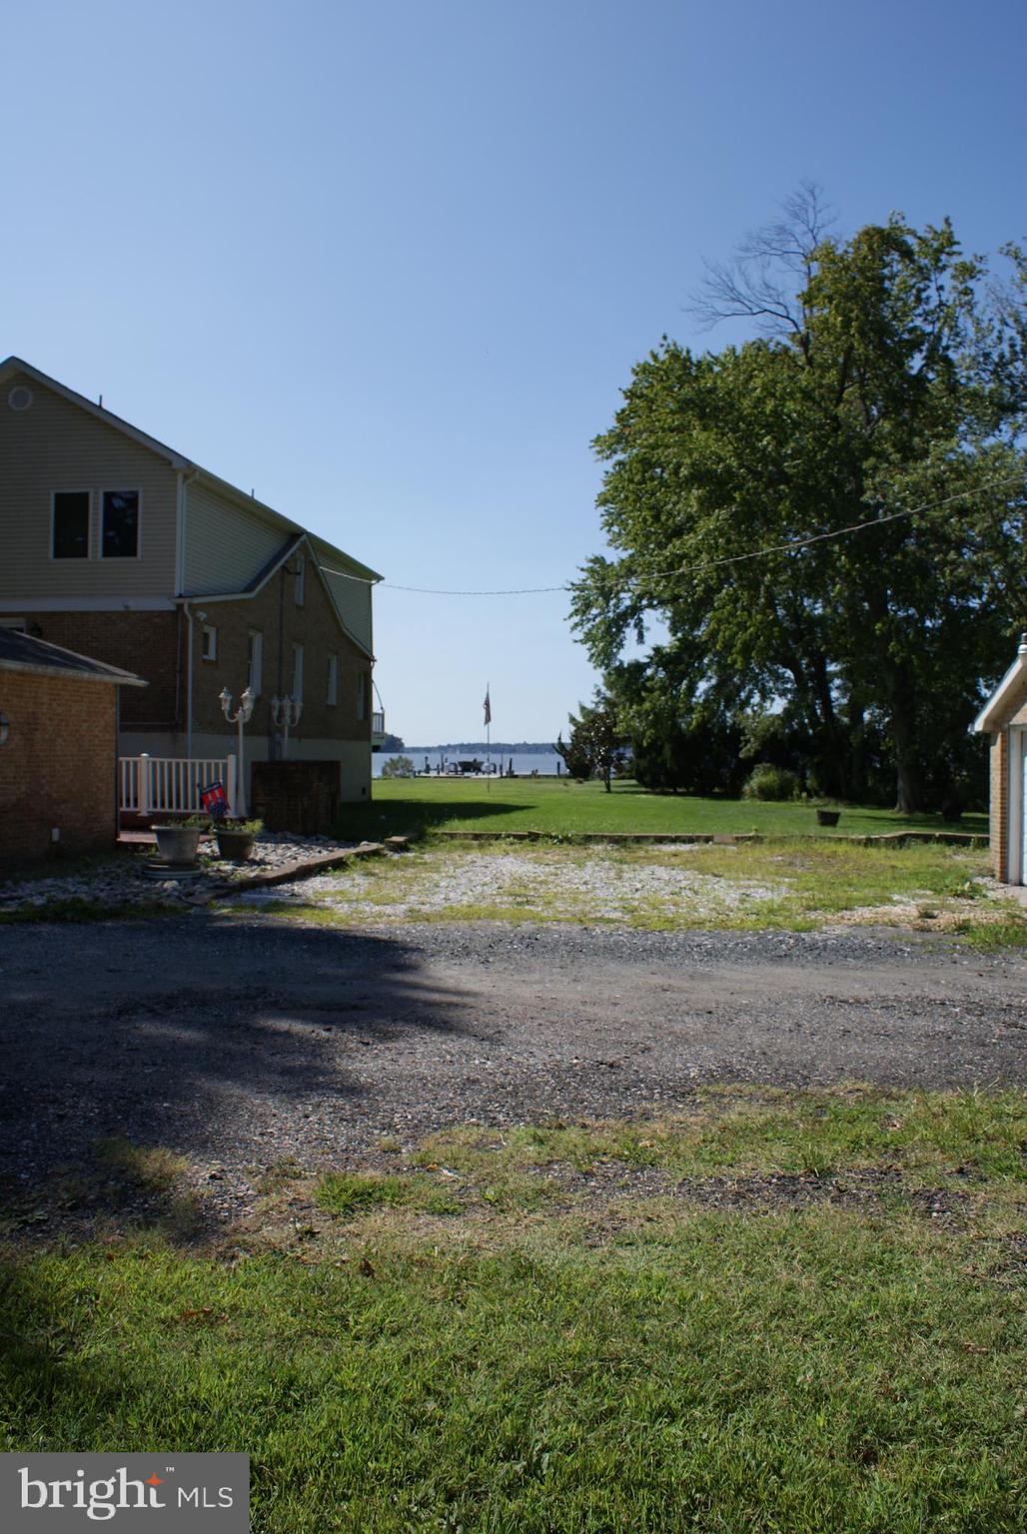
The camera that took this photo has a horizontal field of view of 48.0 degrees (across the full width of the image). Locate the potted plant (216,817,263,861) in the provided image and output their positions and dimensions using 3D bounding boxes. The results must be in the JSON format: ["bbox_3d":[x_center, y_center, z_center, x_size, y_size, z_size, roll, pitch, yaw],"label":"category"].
[{"bbox_3d":[-3.525,0.935,14.800,0.600,0.550,0.540,0,1,-13],"label":"potted plant"}]

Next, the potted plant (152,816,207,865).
[{"bbox_3d":[-4.004,0.876,13.800,0.650,0.570,0.620,0,1,-16],"label":"potted plant"}]

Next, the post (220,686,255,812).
[{"bbox_3d":[-4.291,-0.248,17.900,0.560,2.020,0.600,0,1,-13],"label":"post"}]

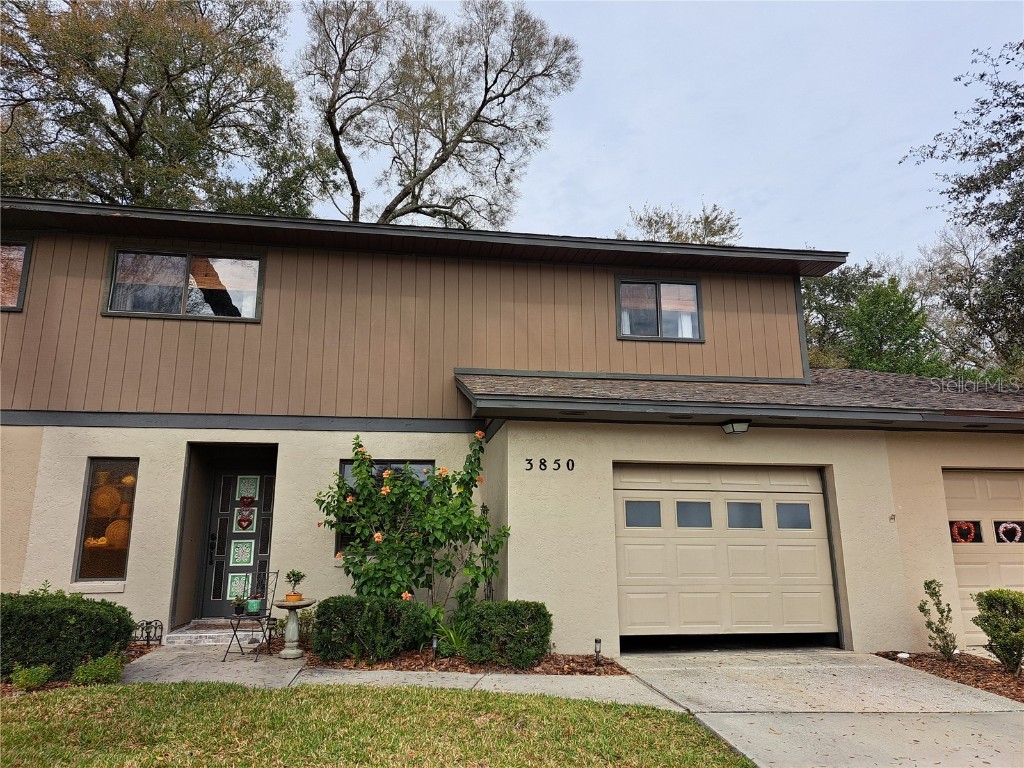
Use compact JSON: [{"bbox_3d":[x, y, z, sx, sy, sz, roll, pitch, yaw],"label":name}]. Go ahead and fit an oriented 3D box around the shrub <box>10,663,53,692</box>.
[{"bbox_3d":[-4.100,2.504,6.060,0.266,0.206,0.266,2,-13,-9],"label":"shrub"}]

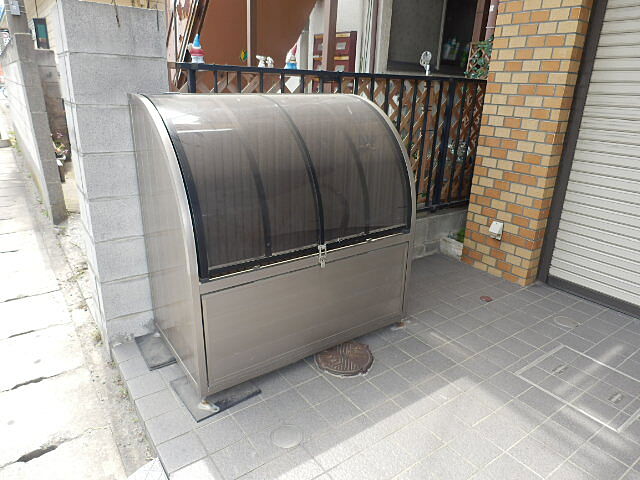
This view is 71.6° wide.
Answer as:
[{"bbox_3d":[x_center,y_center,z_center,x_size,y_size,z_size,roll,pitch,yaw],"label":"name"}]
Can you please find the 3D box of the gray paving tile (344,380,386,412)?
[{"bbox_3d":[0.195,0.677,1.908,0.147,0.012,0.147,-12,24,-34],"label":"gray paving tile"}]

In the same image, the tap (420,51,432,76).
[{"bbox_3d":[0.731,-1.214,3.044,0.065,0.170,0.070,-3,19,-11],"label":"tap"}]

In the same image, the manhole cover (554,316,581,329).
[{"bbox_3d":[1.418,0.480,2.545,0.148,0.015,0.148,1,20,0],"label":"manhole cover"}]

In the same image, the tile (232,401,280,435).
[{"bbox_3d":[-0.257,0.720,1.788,0.147,0.020,0.147,-12,23,-33],"label":"tile"}]

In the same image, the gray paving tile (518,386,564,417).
[{"bbox_3d":[0.947,0.697,1.904,0.145,0.015,0.145,-13,24,-33],"label":"gray paving tile"}]

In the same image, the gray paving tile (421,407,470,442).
[{"bbox_3d":[0.493,0.737,1.771,0.147,0.020,0.147,-12,23,-33],"label":"gray paving tile"}]

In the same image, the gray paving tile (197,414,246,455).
[{"bbox_3d":[-0.378,0.741,1.688,0.147,0.012,0.147,-12,24,-34],"label":"gray paving tile"}]

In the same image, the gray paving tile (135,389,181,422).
[{"bbox_3d":[-0.671,0.682,1.832,0.147,0.012,0.147,-12,24,-34],"label":"gray paving tile"}]

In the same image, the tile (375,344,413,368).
[{"bbox_3d":[0.356,0.580,2.189,0.147,0.012,0.147,-12,24,-34],"label":"tile"}]

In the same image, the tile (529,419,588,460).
[{"bbox_3d":[0.911,0.767,1.707,0.145,0.015,0.145,-13,24,-33],"label":"tile"}]

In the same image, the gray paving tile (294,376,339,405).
[{"bbox_3d":[-0.012,0.666,1.952,0.147,0.020,0.147,-12,23,-33],"label":"gray paving tile"}]

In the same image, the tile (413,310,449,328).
[{"bbox_3d":[0.642,0.461,2.554,0.146,0.016,0.146,-13,23,-33],"label":"tile"}]

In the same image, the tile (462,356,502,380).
[{"bbox_3d":[0.774,0.613,2.125,0.146,0.016,0.146,-13,23,-33],"label":"tile"}]

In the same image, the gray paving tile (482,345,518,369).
[{"bbox_3d":[0.896,0.585,2.216,0.145,0.015,0.145,-13,24,-33],"label":"gray paving tile"}]

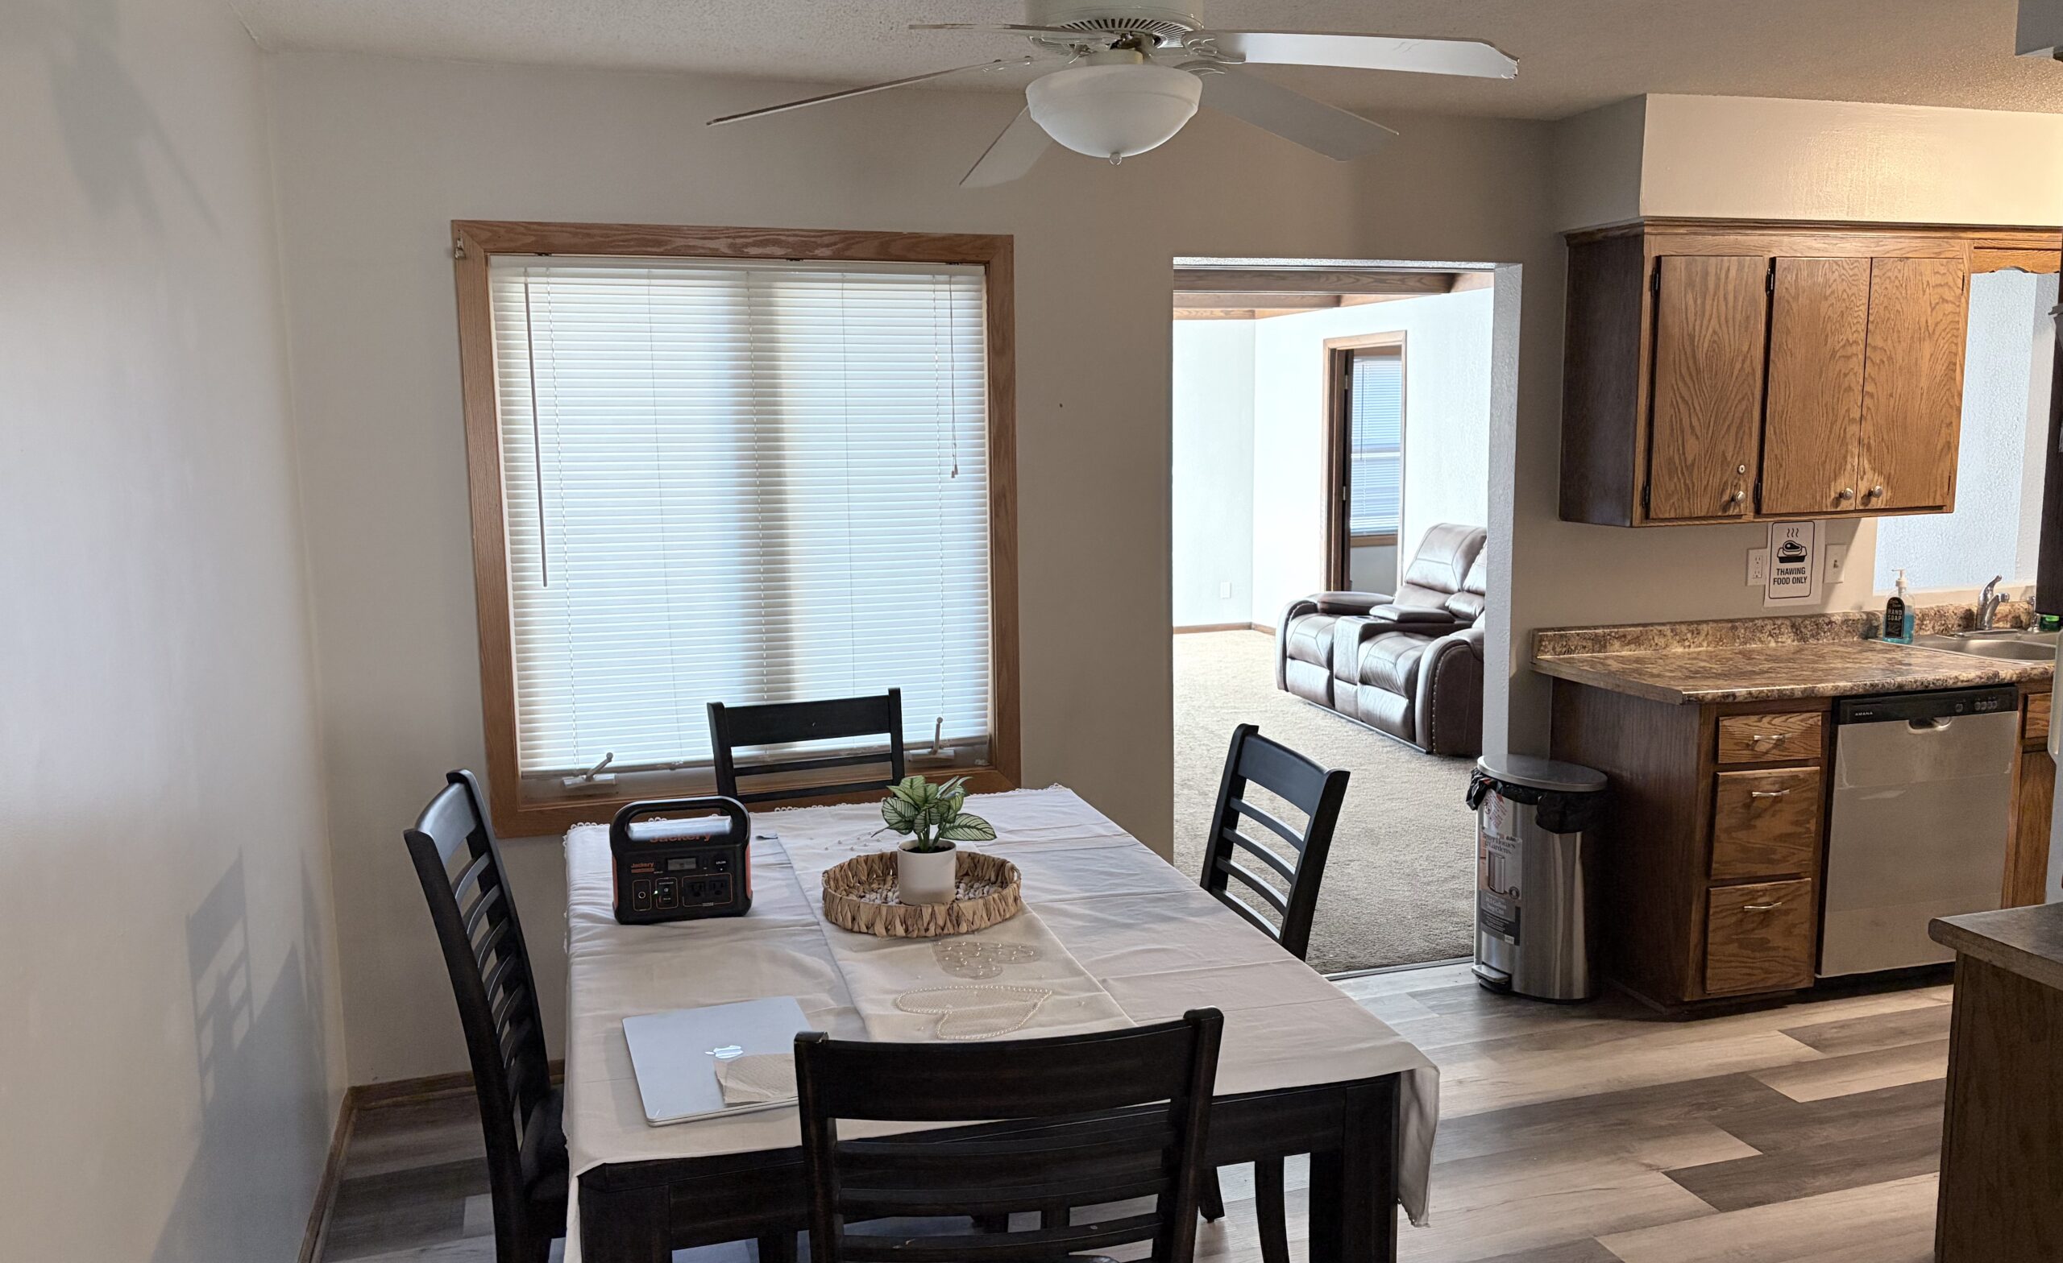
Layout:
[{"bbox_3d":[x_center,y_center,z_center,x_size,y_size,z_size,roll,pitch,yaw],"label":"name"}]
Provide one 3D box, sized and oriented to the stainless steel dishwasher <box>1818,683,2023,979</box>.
[{"bbox_3d":[2.367,0.511,4.553,0.620,0.795,0.610,-3,8,-17],"label":"stainless steel dishwasher"}]

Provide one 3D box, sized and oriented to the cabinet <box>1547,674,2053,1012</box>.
[{"bbox_3d":[2.503,0.524,4.636,1.803,0.862,0.610,-3,8,-17],"label":"cabinet"}]

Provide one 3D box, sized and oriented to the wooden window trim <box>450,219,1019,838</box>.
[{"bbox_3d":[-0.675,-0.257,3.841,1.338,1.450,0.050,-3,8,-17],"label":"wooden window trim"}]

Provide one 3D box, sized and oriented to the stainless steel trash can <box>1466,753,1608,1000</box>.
[{"bbox_3d":[1.429,0.694,4.367,0.320,0.630,0.410,-6,9,-33],"label":"stainless steel trash can"}]

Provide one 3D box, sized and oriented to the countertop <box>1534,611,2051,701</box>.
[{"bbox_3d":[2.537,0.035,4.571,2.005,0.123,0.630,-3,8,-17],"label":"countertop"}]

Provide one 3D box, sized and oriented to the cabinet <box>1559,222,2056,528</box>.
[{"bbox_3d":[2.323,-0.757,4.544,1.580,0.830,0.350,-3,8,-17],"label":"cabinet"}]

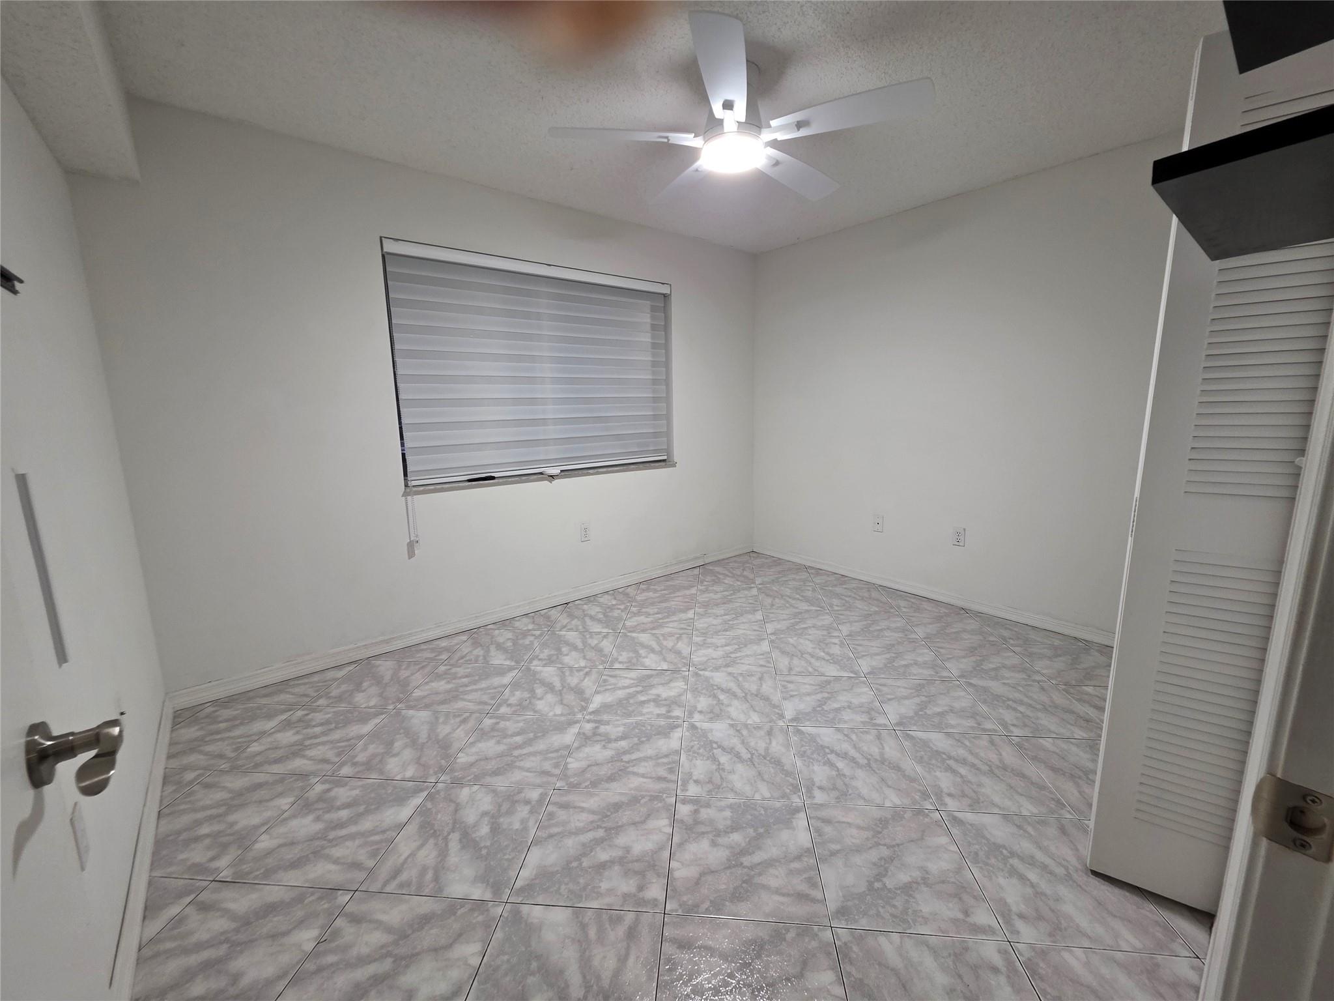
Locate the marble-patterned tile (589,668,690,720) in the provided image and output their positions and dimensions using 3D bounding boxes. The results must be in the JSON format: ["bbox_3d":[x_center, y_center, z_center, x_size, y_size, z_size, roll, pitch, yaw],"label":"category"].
[{"bbox_3d":[-0.116,0.872,2.247,0.406,0.020,0.404,0,10,5],"label":"marble-patterned tile"}]

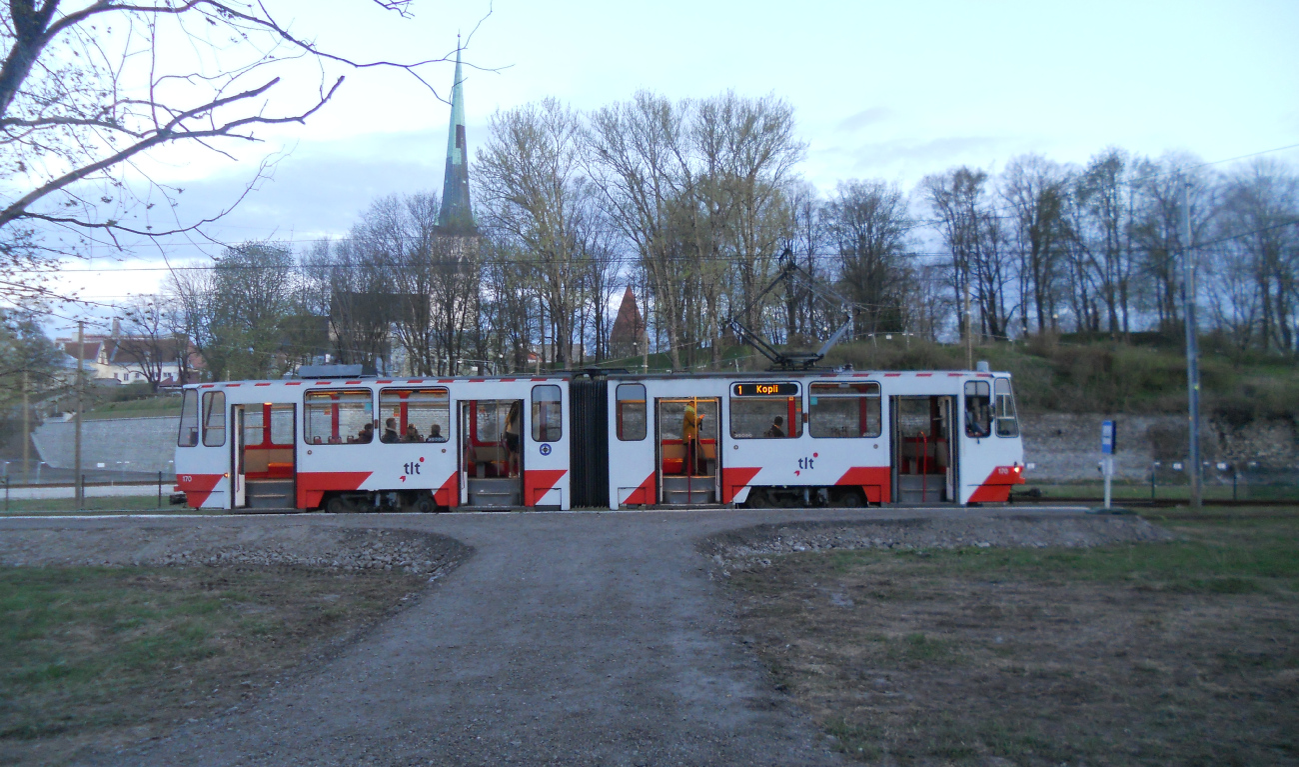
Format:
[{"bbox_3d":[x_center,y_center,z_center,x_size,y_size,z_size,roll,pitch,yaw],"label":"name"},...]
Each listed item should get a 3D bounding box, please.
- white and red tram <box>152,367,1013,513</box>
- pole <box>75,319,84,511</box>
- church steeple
[{"bbox_3d":[-1.200,1.310,21.850,18.100,3.150,2.200,-1,-3,3],"label":"white and red tram"},{"bbox_3d":[-17.802,0.949,31.643,0.180,5.870,0.180,1,-3,-29],"label":"pole"},{"bbox_3d":[-58.963,-76.231,310.664,11.300,60.589,11.300,0,-3,-11],"label":"church steeple"}]

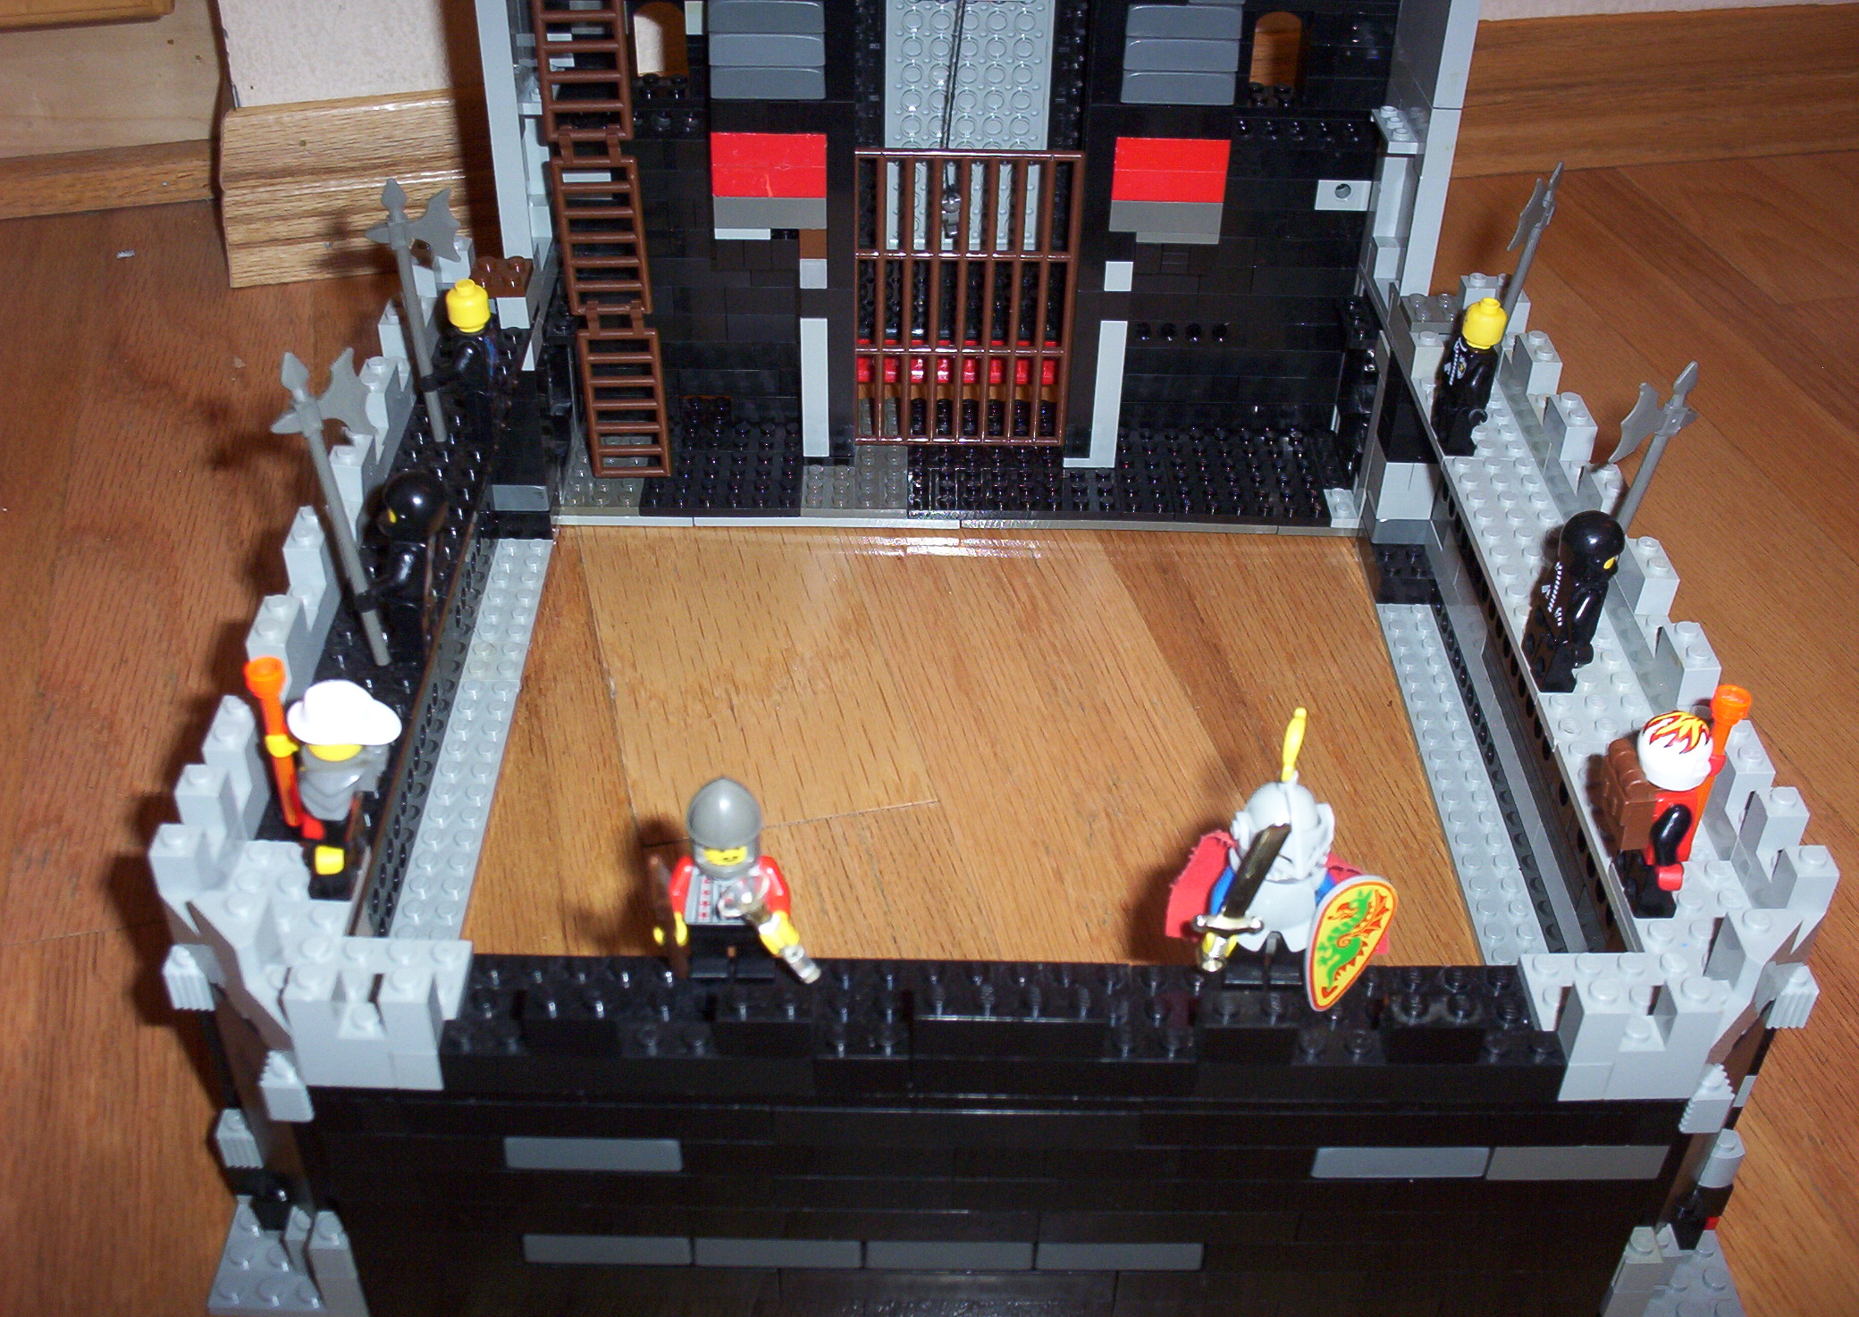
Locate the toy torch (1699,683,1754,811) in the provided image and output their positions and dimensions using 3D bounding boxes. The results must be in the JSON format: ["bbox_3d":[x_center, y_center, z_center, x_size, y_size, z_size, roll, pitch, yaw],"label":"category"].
[{"bbox_3d":[0.148,0.022,0.365,0.007,0.038,0.007,-2,38,1],"label":"toy torch"}]

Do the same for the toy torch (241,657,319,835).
[{"bbox_3d":[-0.122,0.017,0.361,0.007,0.039,0.007,3,38,-2],"label":"toy torch"}]

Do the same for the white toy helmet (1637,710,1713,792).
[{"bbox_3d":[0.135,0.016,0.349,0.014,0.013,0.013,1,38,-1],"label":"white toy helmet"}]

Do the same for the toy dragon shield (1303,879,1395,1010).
[{"bbox_3d":[0.070,0.047,0.327,0.016,0.025,0.005,4,23,-31],"label":"toy dragon shield"}]

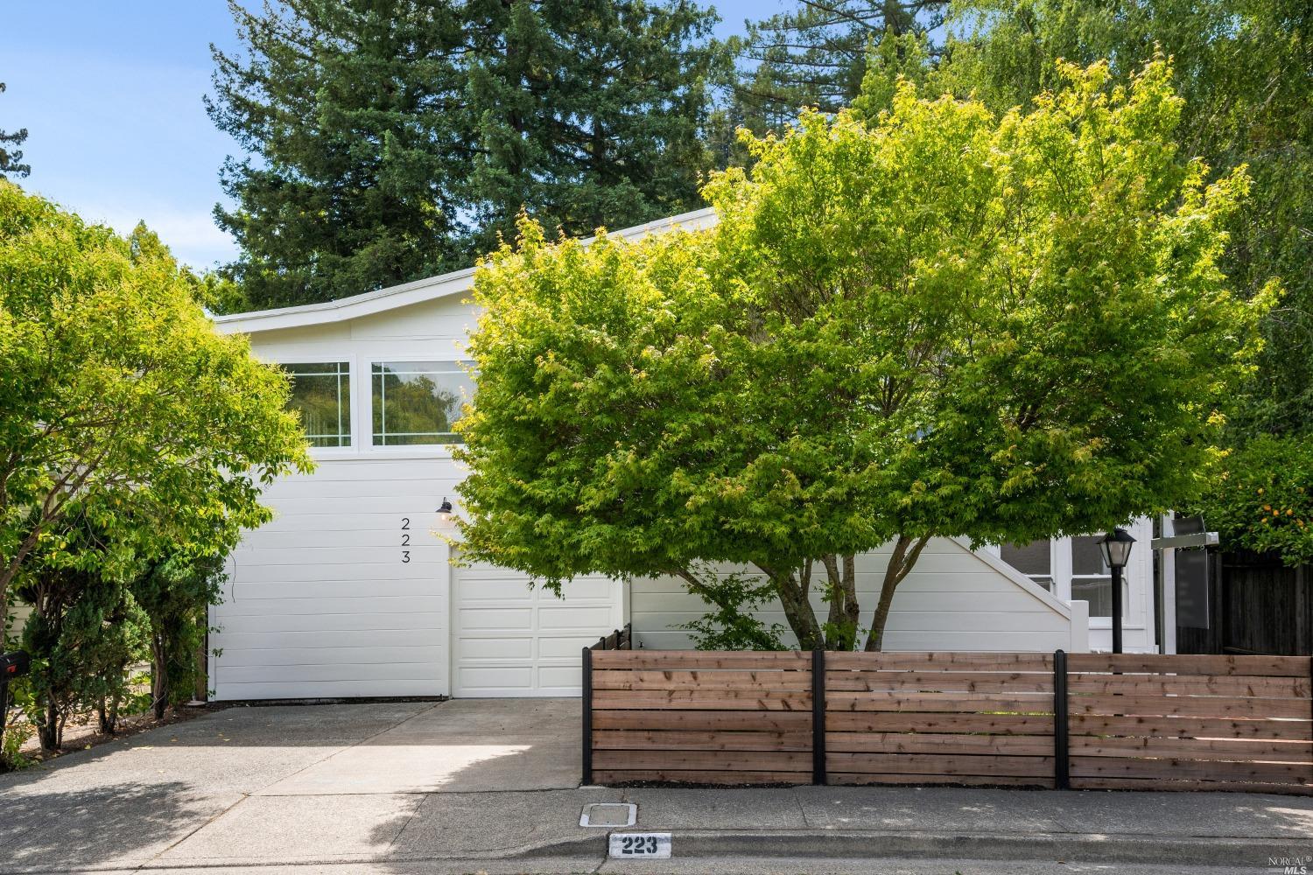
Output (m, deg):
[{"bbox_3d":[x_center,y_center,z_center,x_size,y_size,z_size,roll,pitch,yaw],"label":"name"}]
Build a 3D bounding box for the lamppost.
[{"bbox_3d":[3.850,1.670,9.150,0.250,1.840,0.250,0,-1,0],"label":"lamppost"}]

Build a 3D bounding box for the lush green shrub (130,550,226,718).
[{"bbox_3d":[-5.900,2.360,13.500,1.150,2.200,1.100,0,-1,0],"label":"lush green shrub"}]

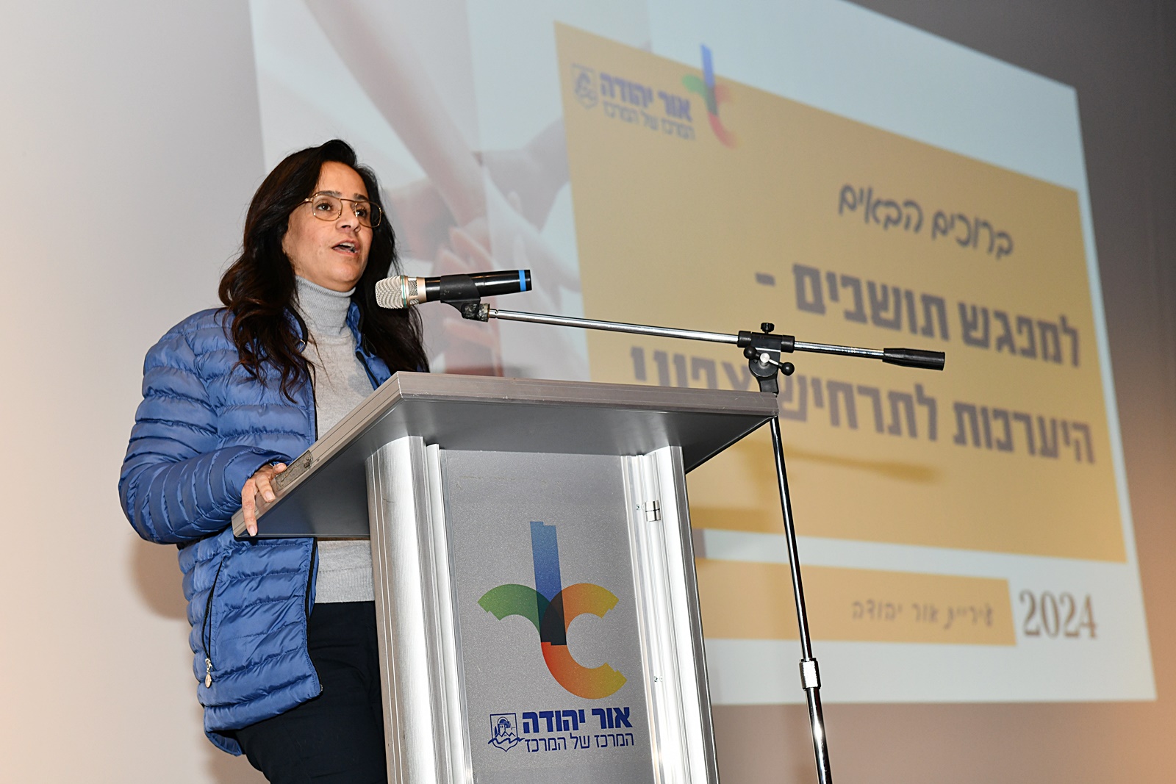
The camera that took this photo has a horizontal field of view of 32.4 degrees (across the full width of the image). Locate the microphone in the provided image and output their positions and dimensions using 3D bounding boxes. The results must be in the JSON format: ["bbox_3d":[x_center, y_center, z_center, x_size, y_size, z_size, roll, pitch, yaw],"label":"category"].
[{"bbox_3d":[-0.216,-0.168,3.250,0.251,0.052,0.052,-5,-13,-3],"label":"microphone"}]

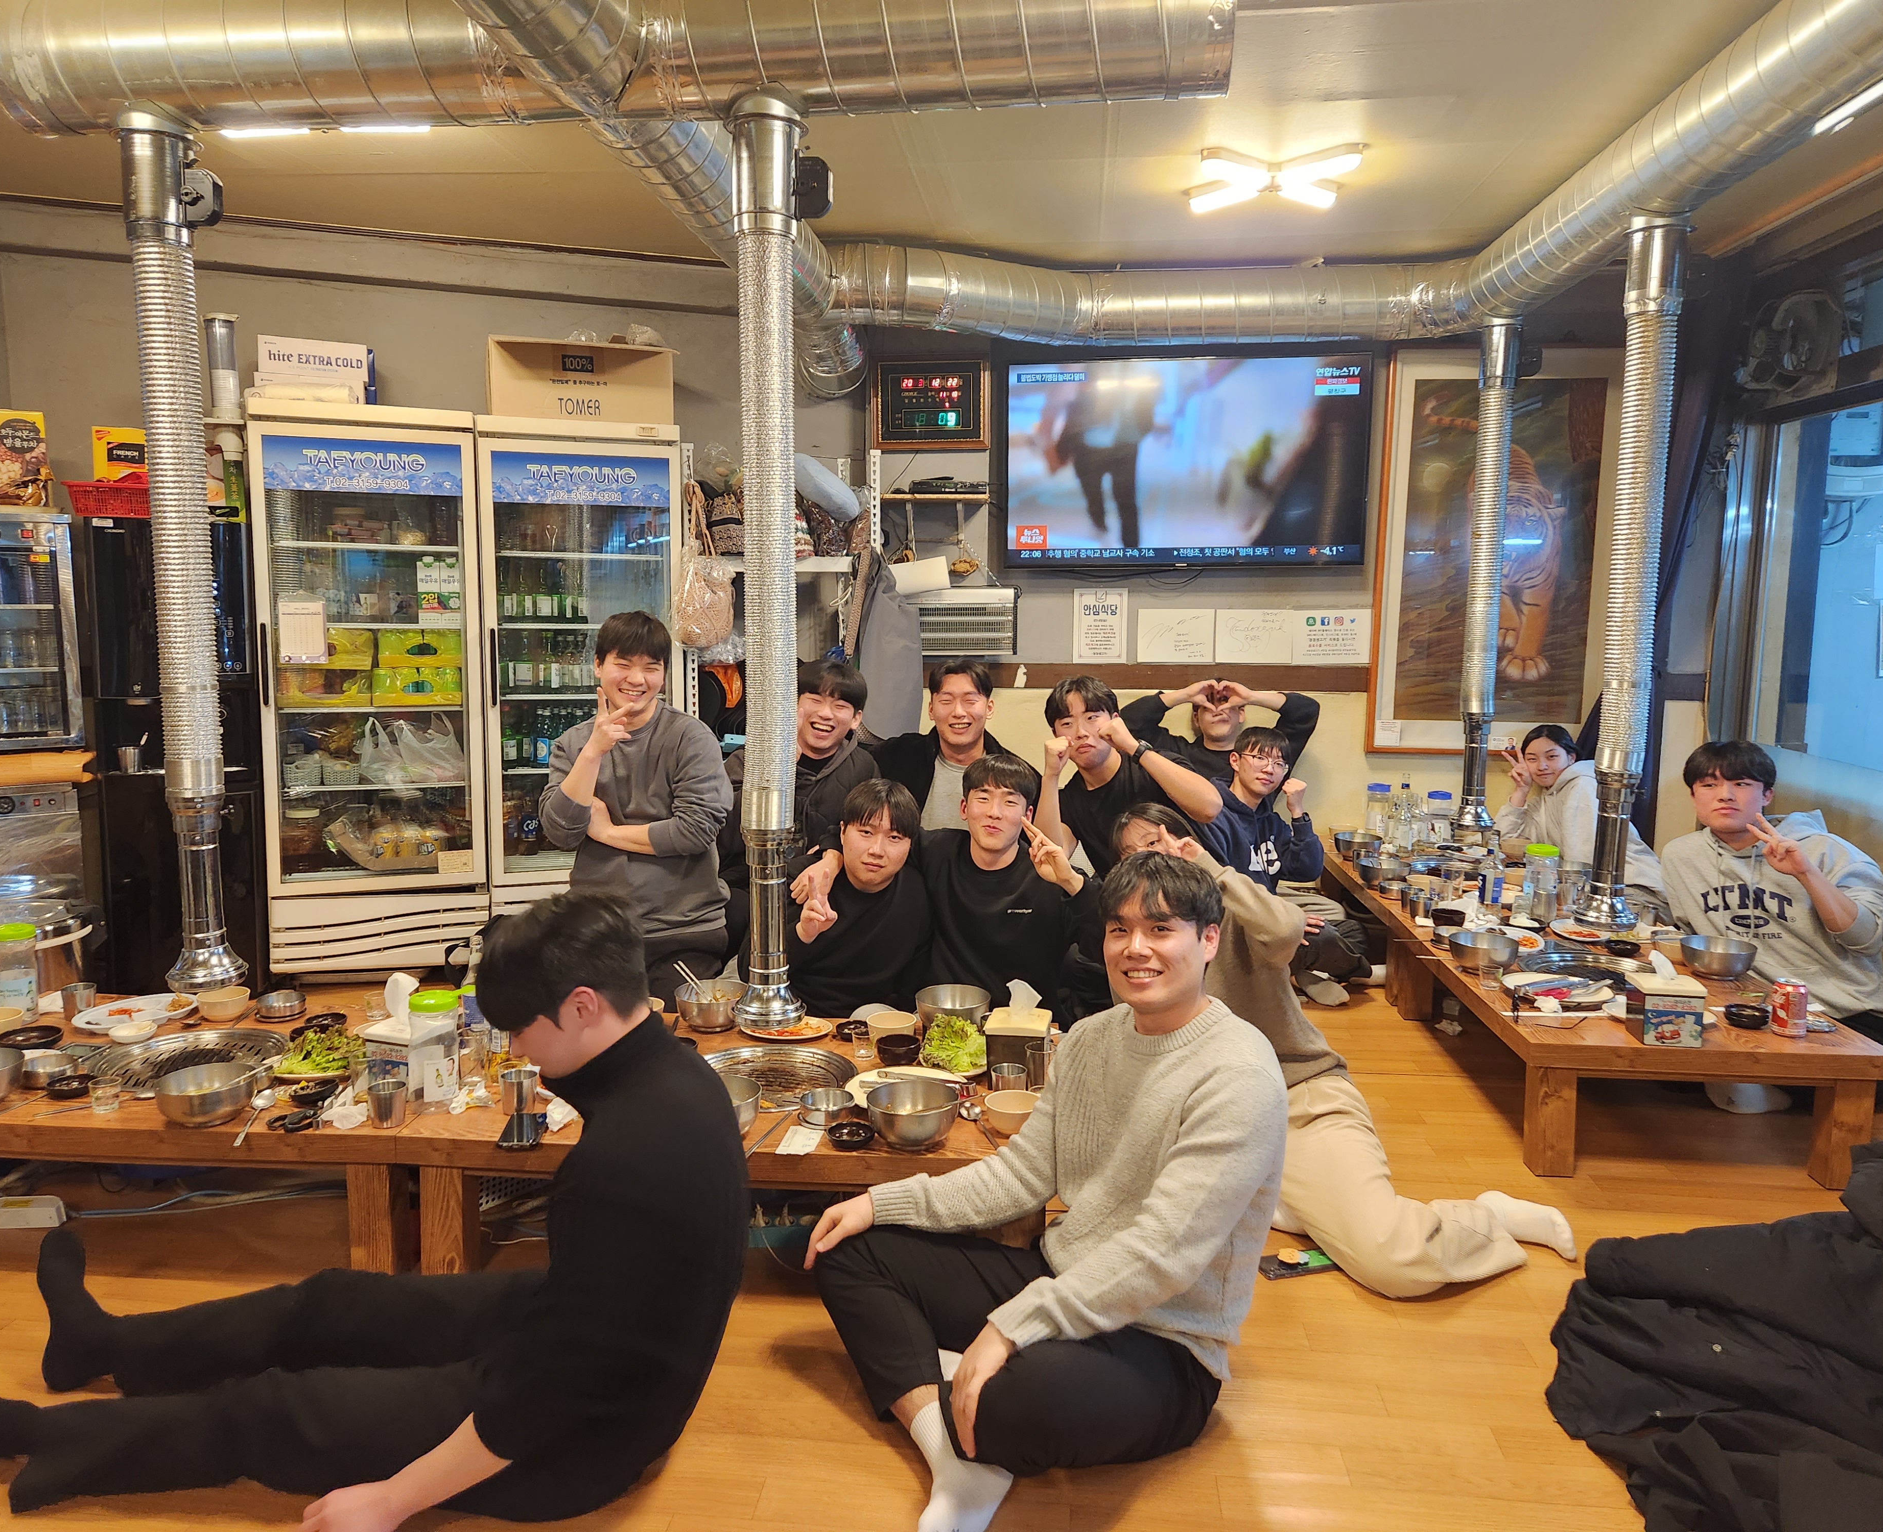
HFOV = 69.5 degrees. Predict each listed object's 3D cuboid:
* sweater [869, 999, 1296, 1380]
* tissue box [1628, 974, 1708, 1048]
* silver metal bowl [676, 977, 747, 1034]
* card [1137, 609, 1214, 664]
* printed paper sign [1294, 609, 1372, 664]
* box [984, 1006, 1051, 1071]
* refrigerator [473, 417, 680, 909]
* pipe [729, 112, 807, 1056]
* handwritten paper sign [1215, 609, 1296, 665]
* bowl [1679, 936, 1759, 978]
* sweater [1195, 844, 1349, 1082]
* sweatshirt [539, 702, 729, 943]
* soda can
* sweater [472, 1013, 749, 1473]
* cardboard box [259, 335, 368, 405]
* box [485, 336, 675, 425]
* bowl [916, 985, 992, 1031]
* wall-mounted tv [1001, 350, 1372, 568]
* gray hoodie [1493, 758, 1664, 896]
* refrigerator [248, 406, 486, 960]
[{"bbox_3d":[0.245,0.644,2.060,0.560,0.540,0.520,-5,8,-44],"label":"sweater"},{"bbox_3d":[1.607,0.539,3.012,0.132,0.134,0.125,1,6,6],"label":"tissue box"},{"bbox_3d":[-0.504,0.536,2.990,0.160,0.086,0.160,0,7,0],"label":"silver metal bowl"},{"bbox_3d":[0.930,-0.514,5.400,0.300,0.210,0.008,2,7,8],"label":"card"},{"bbox_3d":[1.561,-0.514,5.419,0.297,0.210,0.006,1,7,5],"label":"printed paper sign"},{"bbox_3d":[0.158,0.561,2.692,0.125,0.134,0.132,1,6,8],"label":"box"},{"bbox_3d":[-1.322,-0.274,4.891,0.652,1.812,0.660,-2,7,-22],"label":"refrigerator"},{"bbox_3d":[-0.317,-0.345,2.502,0.140,1.690,0.140,1,7,0],"label":"pipe"},{"bbox_3d":[1.257,-0.517,5.447,0.297,0.210,0.006,1,7,5],"label":"handwritten paper sign"},{"bbox_3d":[1.965,0.491,3.436,0.168,0.084,0.168,1,7,5],"label":"bowl"},{"bbox_3d":[0.609,0.392,2.720,0.460,0.520,0.380,6,8,37],"label":"sweater"},{"bbox_3d":[-0.793,0.143,3.520,0.470,0.610,0.310,0,7,-6],"label":"sweatshirt"},{"bbox_3d":[1.862,0.530,2.978,0.066,0.122,0.066,1,7,5],"label":"soda can"},{"bbox_3d":[-0.471,0.661,1.950,0.390,0.610,0.480,1,7,5],"label":"sweater"},{"bbox_3d":[-2.056,-1.303,4.460,0.320,0.220,0.210,-2,7,-21],"label":"cardboard box"},{"bbox_3d":[-1.306,-1.333,4.866,0.615,0.269,0.380,-2,6,-22],"label":"box"},{"bbox_3d":[0.026,0.539,2.932,0.163,0.080,0.163,1,7,0],"label":"bowl"},{"bbox_3d":[0.979,-1.223,5.509,1.440,0.828,0.060,1,7,10],"label":"wall-mounted tv"},{"bbox_3d":[2.313,0.233,4.900,0.460,0.500,0.470,-4,8,-37],"label":"gray hoodie"},{"bbox_3d":[-1.935,-0.254,4.643,0.642,1.819,0.660,-2,7,-22],"label":"refrigerator"}]

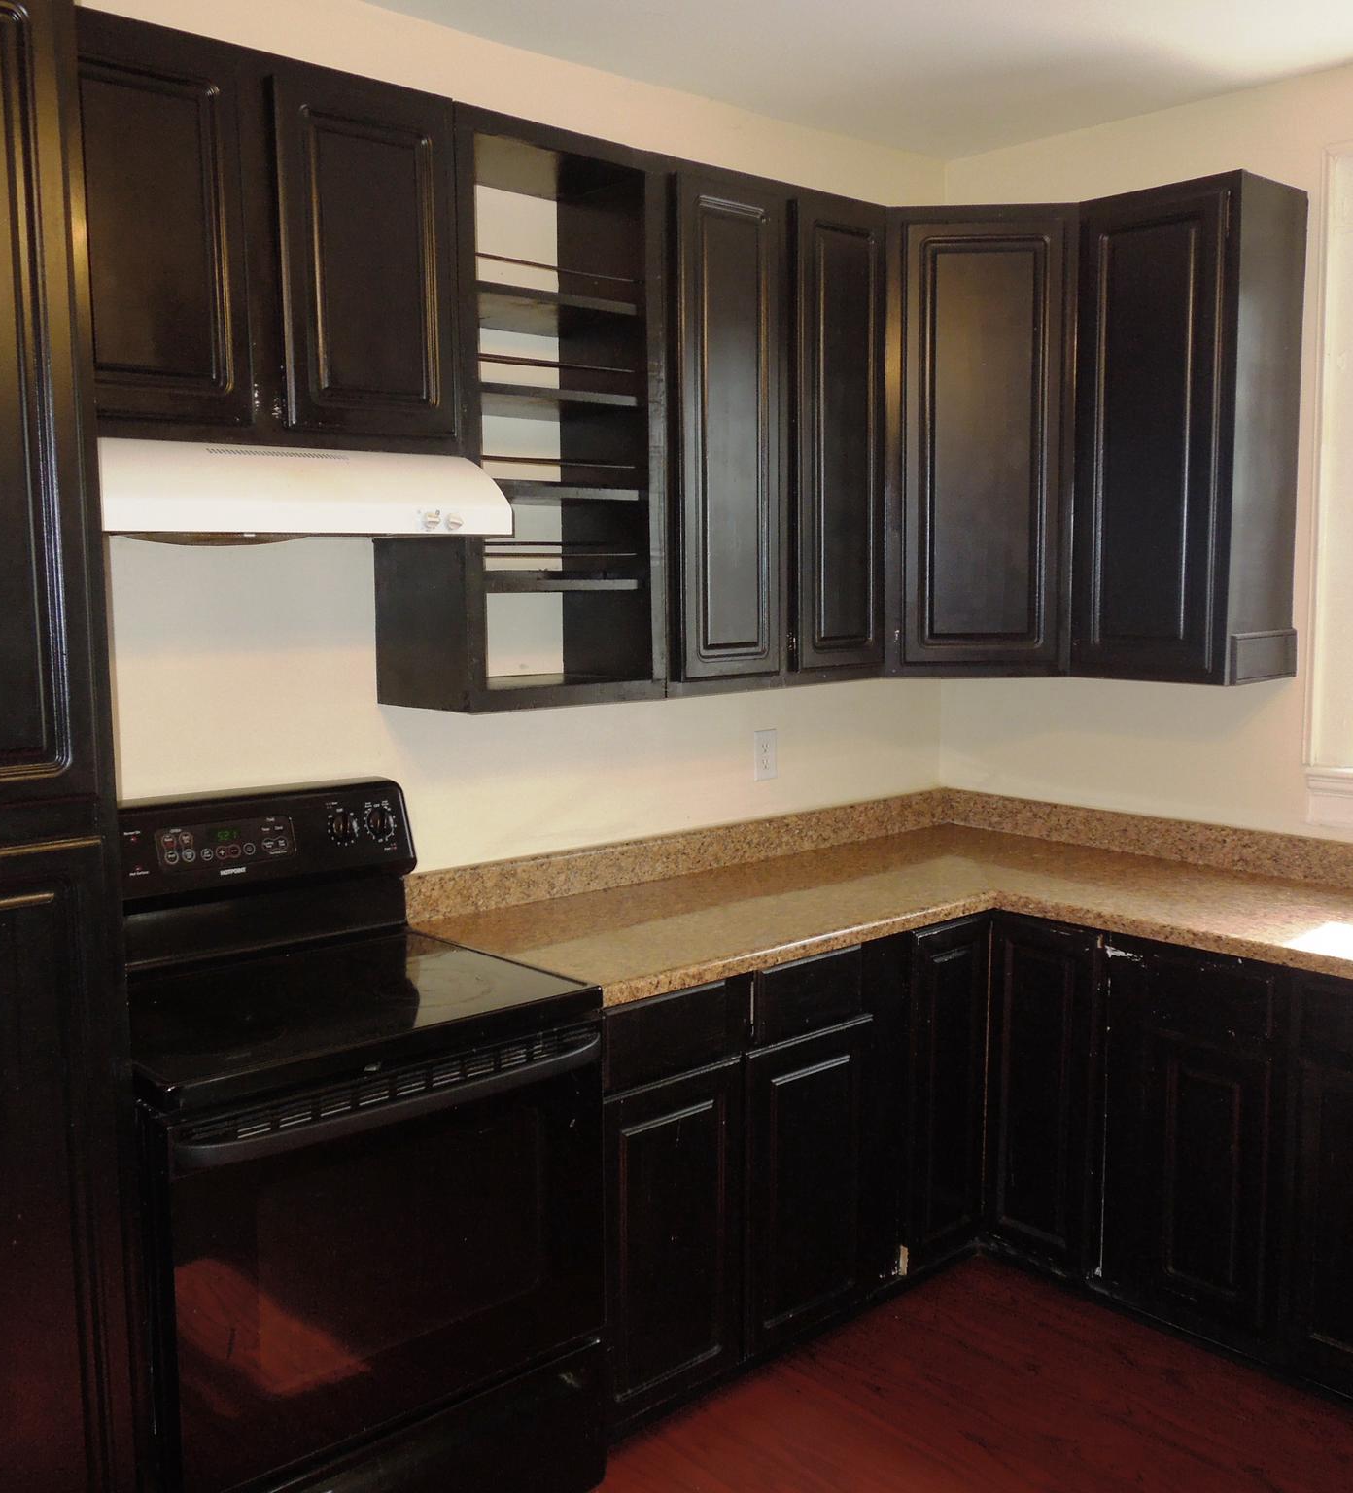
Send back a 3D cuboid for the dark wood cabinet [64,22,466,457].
[{"bbox_3d":[-0.767,-0.807,2.420,0.744,0.605,0.347,-6,8,-41],"label":"dark wood cabinet"}]

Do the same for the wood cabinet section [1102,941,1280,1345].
[{"bbox_3d":[1.249,0.762,3.088,0.618,0.785,0.383,-6,9,-41],"label":"wood cabinet section"}]

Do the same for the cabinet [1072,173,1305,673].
[{"bbox_3d":[1.161,-0.692,3.282,0.322,1.072,0.392,-6,8,-41],"label":"cabinet"}]

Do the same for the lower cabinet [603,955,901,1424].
[{"bbox_3d":[-0.029,0.804,3.051,0.828,0.821,0.620,-6,8,-41],"label":"lower cabinet"}]

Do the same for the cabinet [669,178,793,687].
[{"bbox_3d":[0.112,-0.642,2.981,0.303,1.014,0.027,-6,8,-41],"label":"cabinet"}]

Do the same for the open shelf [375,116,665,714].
[{"bbox_3d":[-0.314,-0.625,2.846,0.470,1.072,0.332,-6,8,-41],"label":"open shelf"}]

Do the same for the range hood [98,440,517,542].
[{"bbox_3d":[-0.719,-0.420,2.413,0.744,0.155,0.481,-6,8,-41],"label":"range hood"}]

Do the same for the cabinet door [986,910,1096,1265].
[{"bbox_3d":[0.807,0.767,3.197,0.027,0.744,0.279,-6,8,-41],"label":"cabinet door"}]

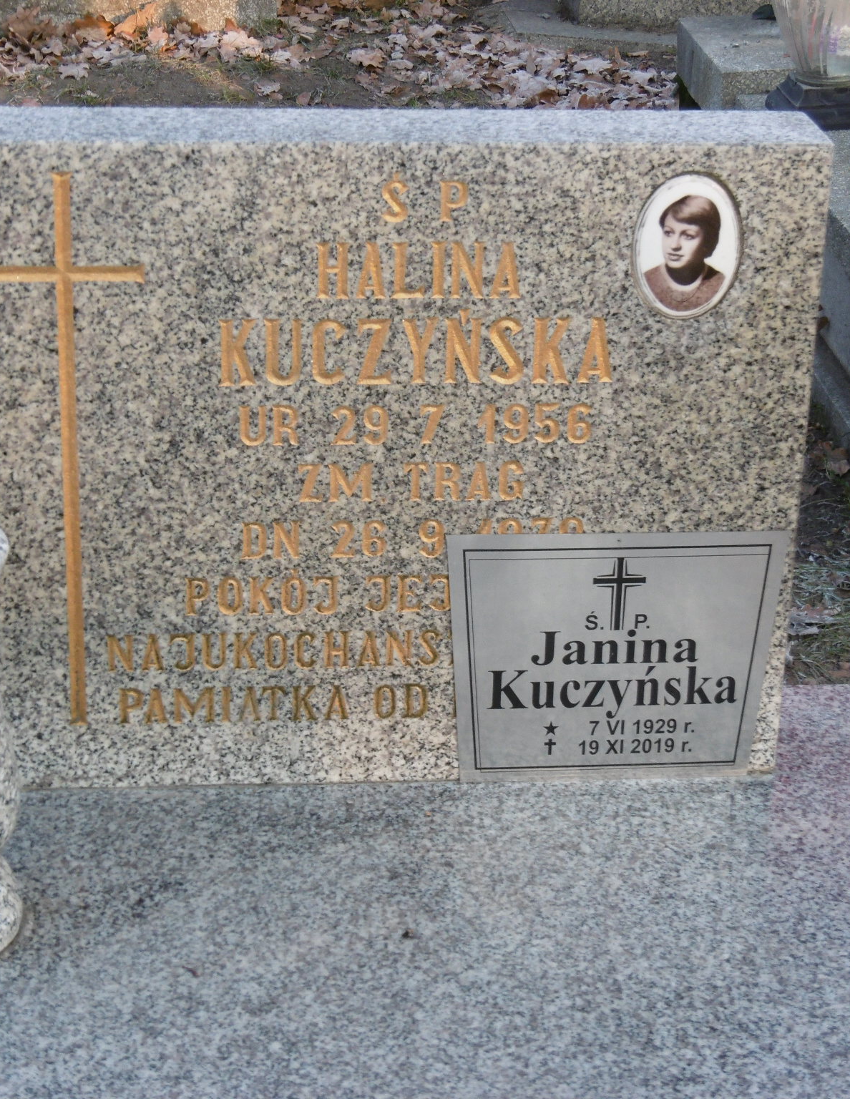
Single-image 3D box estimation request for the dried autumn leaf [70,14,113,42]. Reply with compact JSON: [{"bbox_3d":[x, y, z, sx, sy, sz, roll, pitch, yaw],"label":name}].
[{"bbox_3d":[-0.647,-1.008,5.568,0.088,0.045,0.065,-1,22,-6],"label":"dried autumn leaf"}]

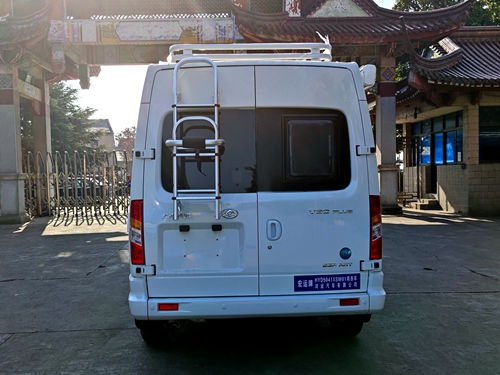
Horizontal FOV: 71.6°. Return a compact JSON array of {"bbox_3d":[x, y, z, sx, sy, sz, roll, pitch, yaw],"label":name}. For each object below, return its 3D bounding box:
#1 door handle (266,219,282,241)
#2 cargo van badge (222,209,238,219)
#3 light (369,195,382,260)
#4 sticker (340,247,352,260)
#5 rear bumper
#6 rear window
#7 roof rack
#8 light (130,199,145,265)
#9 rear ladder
[{"bbox_3d":[0.186,0.327,2.626,0.120,0.165,0.035,-1,2,-1],"label":"door handle"},{"bbox_3d":[-0.148,0.201,2.620,0.129,0.081,0.015,-1,1,-1],"label":"cargo van badge"},{"bbox_3d":[0.970,0.309,2.721,0.125,0.500,0.130,-1,1,-1],"label":"light"},{"bbox_3d":[0.733,0.505,2.642,0.093,0.097,0.005,-1,2,-1],"label":"sticker"},{"bbox_3d":[0.061,0.799,2.715,1.950,0.335,0.270,-1,2,-1],"label":"rear bumper"},{"bbox_3d":[0.048,-0.282,2.633,1.440,0.640,0.050,-1,-3,-1],"label":"rear window"},{"bbox_3d":[-0.013,-1.111,3.728,1.366,0.200,1.700,-1,2,-1],"label":"roof rack"},{"bbox_3d":[-0.849,0.344,2.681,0.125,0.500,0.130,-1,1,-1],"label":"light"},{"bbox_3d":[-0.394,-0.349,2.501,0.410,1.175,0.160,-1,-4,-1],"label":"rear ladder"}]

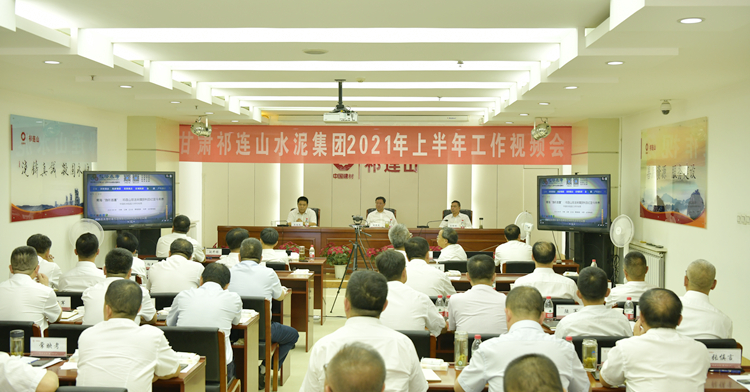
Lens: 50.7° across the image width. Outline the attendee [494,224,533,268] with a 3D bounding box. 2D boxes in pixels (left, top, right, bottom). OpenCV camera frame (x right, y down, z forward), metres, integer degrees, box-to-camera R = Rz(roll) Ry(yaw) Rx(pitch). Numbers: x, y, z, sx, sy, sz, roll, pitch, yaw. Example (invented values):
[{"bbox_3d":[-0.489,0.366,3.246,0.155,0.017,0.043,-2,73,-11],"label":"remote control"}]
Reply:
[{"bbox_3d":[1.612,0.947,9.150,0.500,1.230,0.750,0,1,2],"label":"attendee"}]

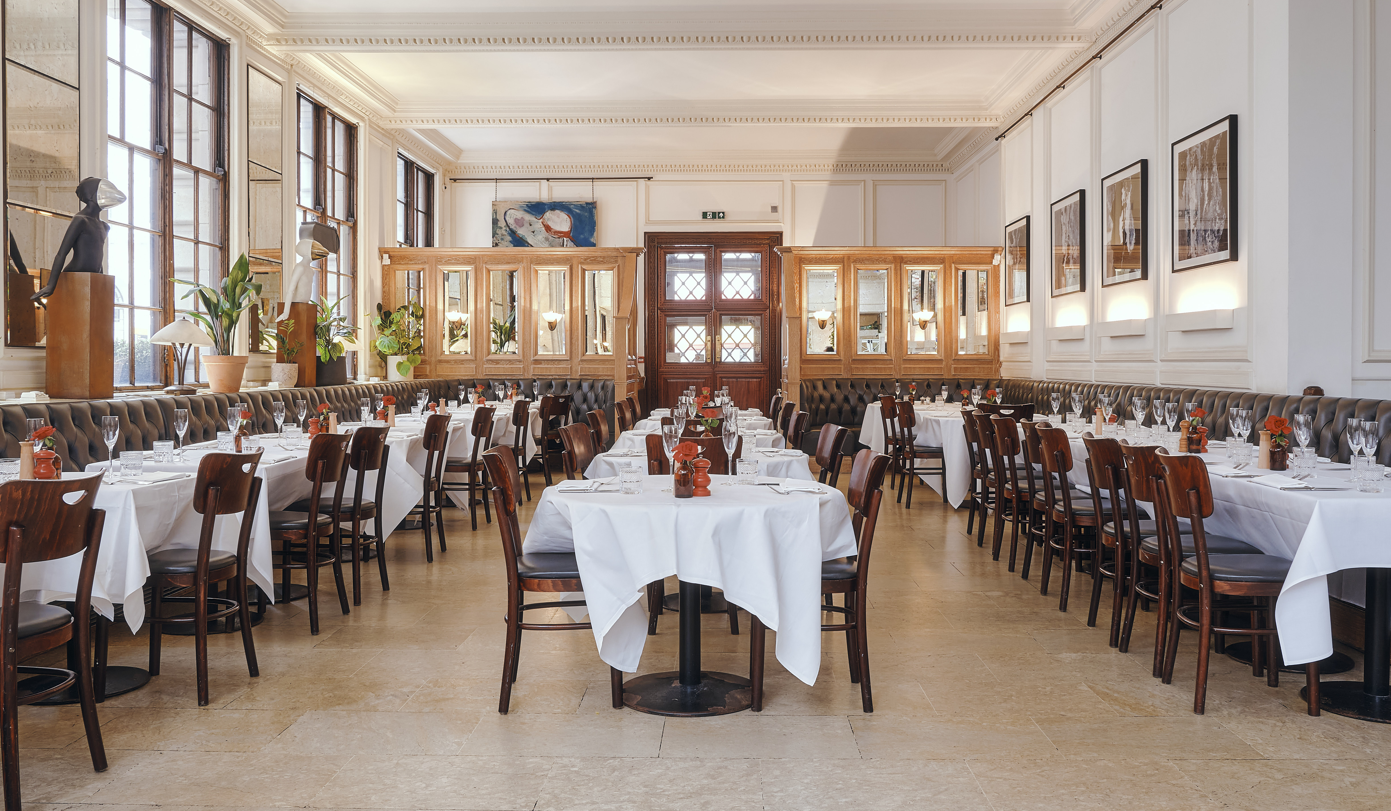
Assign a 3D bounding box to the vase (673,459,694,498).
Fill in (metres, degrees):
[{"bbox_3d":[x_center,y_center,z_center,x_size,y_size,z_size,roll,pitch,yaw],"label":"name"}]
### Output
[{"bbox_3d":[-0.040,0.258,3.675,0.068,0.135,0.068,0,2,2],"label":"vase"}]

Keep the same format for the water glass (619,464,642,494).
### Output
[{"bbox_3d":[-0.234,0.266,3.783,0.078,0.103,0.078,0,2,2],"label":"water glass"}]

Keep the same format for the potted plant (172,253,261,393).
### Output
[{"bbox_3d":[-2.937,-0.504,6.400,0.500,0.850,0.470,0,1,0],"label":"potted plant"}]

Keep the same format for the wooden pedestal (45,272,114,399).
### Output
[{"bbox_3d":[-3.285,-0.367,5.575,0.225,0.660,0.215,0,2,2],"label":"wooden pedestal"}]

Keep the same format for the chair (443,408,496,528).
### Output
[{"bbox_3d":[-1.718,0.438,7.480,0.480,0.865,0.430,0,2,8],"label":"chair"}]

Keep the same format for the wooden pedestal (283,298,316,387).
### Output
[{"bbox_3d":[-3.160,-0.478,8.260,0.230,0.660,0.230,0,2,2],"label":"wooden pedestal"}]

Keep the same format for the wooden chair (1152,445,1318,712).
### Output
[{"bbox_3d":[1.890,0.595,3.655,0.460,0.860,0.425,0,2,5],"label":"wooden chair"}]

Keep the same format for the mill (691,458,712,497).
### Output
[{"bbox_3d":[0.020,0.242,3.600,0.064,0.135,0.064,0,2,0],"label":"mill"}]

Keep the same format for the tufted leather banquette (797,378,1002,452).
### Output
[{"bbox_3d":[2.290,0.159,11.600,2.250,0.900,0.650,0,2,0],"label":"tufted leather banquette"}]

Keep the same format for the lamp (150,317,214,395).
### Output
[{"bbox_3d":[-2.926,-0.282,5.950,0.340,0.438,0.340,0,1,0],"label":"lamp"}]

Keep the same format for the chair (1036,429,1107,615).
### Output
[{"bbox_3d":[1.977,0.541,5.240,0.500,0.885,0.430,0,2,3],"label":"chair"}]

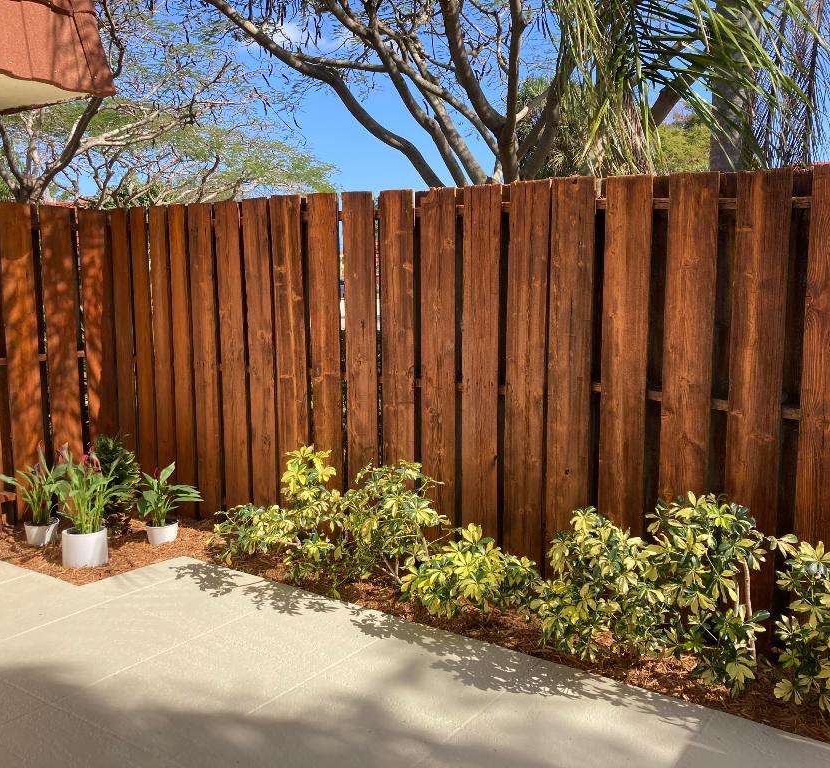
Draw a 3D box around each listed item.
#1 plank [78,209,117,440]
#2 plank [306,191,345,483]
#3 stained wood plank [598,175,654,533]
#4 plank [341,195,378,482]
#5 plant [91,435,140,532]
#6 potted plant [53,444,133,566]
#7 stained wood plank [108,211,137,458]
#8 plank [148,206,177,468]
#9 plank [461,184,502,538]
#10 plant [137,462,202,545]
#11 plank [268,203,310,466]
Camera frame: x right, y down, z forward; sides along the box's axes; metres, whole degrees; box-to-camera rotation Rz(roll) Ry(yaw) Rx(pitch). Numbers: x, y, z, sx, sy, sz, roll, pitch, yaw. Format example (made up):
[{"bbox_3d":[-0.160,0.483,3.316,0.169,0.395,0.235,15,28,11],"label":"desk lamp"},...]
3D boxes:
[{"bbox_3d":[-1.978,-0.149,5.187,0.024,1.863,0.187,4,8,34],"label":"plank"},{"bbox_3d":[-0.441,-0.028,4.205,0.186,1.838,0.022,5,9,33],"label":"plank"},{"bbox_3d":[0.831,0.084,3.286,0.183,1.770,0.020,4,9,35],"label":"stained wood plank"},{"bbox_3d":[-0.255,-0.027,4.031,0.190,1.770,0.020,4,9,35],"label":"plank"},{"bbox_3d":[-1.626,0.547,4.483,0.280,0.543,0.280,-3,8,-21],"label":"plant"},{"bbox_3d":[-1.631,0.606,4.159,0.385,0.600,0.360,-3,8,-22],"label":"potted plant"},{"bbox_3d":[-1.813,-0.150,5.199,0.145,1.860,0.024,4,8,34],"label":"stained wood plank"},{"bbox_3d":[-1.508,-0.123,4.997,0.142,1.853,0.024,4,8,34],"label":"plank"},{"bbox_3d":[0.295,0.032,3.654,0.187,1.770,0.020,4,9,35],"label":"plank"},{"bbox_3d":[-1.299,0.623,4.387,0.324,0.410,0.300,-3,8,-18],"label":"plant"},{"bbox_3d":[-0.642,-0.048,4.338,0.195,1.836,0.022,4,9,33],"label":"plank"}]

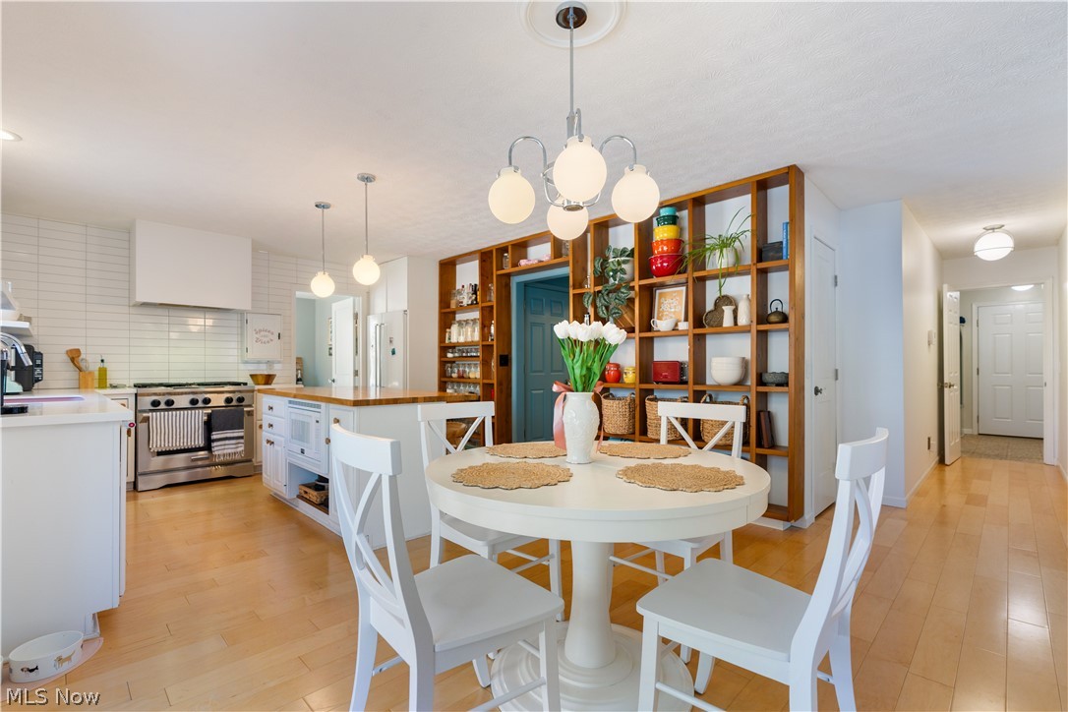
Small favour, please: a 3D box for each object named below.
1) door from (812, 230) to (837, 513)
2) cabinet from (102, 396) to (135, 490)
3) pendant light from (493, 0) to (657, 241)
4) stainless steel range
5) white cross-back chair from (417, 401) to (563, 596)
[{"bbox_3d":[2.231,0.160,3.665,0.570,2.030,0.045,1,-2,-45],"label":"door"},{"bbox_3d":[-3.800,0.753,4.287,0.280,0.880,0.600,1,-2,-45],"label":"cabinet"},{"bbox_3d":[0.141,-0.879,1.755,0.620,0.780,0.620,0,-1,-2],"label":"pendant light"},{"bbox_3d":[-3.344,0.735,4.687,0.905,0.935,0.700,1,-2,-45],"label":"stainless steel range"},{"bbox_3d":[-0.200,0.685,2.174,0.460,0.925,0.520,1,-2,-45],"label":"white cross-back chair"}]

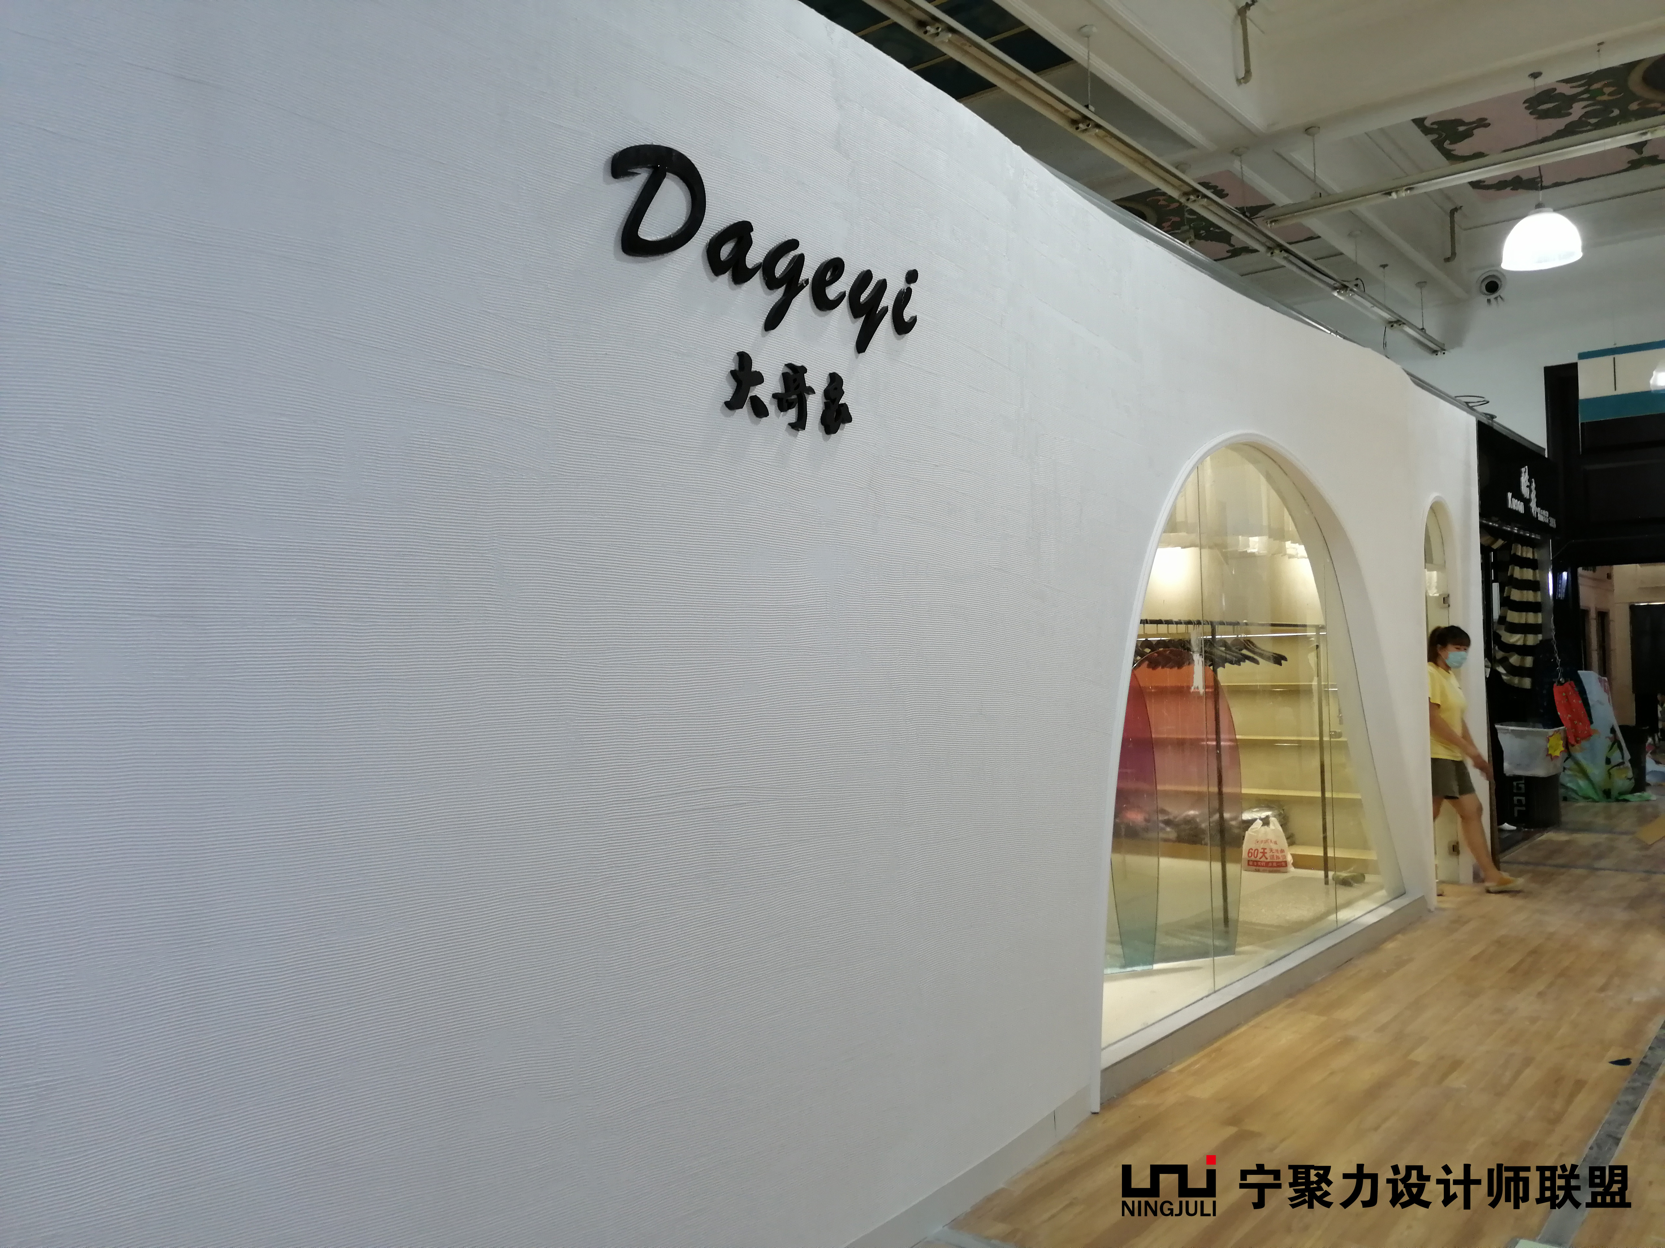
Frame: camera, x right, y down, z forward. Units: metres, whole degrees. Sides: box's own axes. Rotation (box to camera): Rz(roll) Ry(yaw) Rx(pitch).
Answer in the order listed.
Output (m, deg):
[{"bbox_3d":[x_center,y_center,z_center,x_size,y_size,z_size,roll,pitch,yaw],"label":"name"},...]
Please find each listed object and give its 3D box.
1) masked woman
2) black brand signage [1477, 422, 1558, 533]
[{"bbox_3d":[3.775,0.815,7.829,0.680,1.600,0.480,-3,-2,36],"label":"masked woman"},{"bbox_3d":[5.031,-0.995,9.614,0.120,0.669,2.636,-3,-2,39],"label":"black brand signage"}]

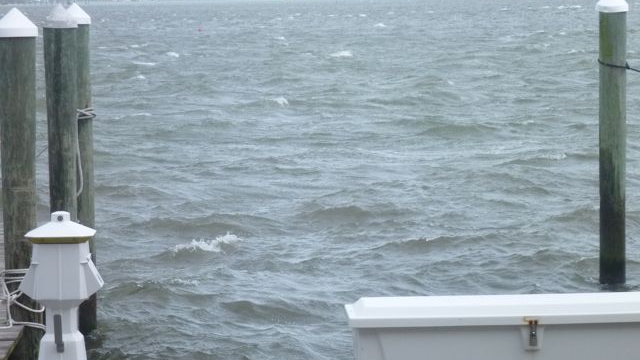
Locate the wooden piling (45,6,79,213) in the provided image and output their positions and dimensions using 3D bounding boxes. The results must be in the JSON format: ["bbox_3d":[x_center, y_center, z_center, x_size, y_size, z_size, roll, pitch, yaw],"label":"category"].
[{"bbox_3d":[-1.900,0.048,18.500,0.255,2.700,0.255,-1,4,0],"label":"wooden piling"}]

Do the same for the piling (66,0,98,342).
[{"bbox_3d":[-1.973,-0.097,20.500,0.260,2.720,0.260,-1,4,0],"label":"piling"}]

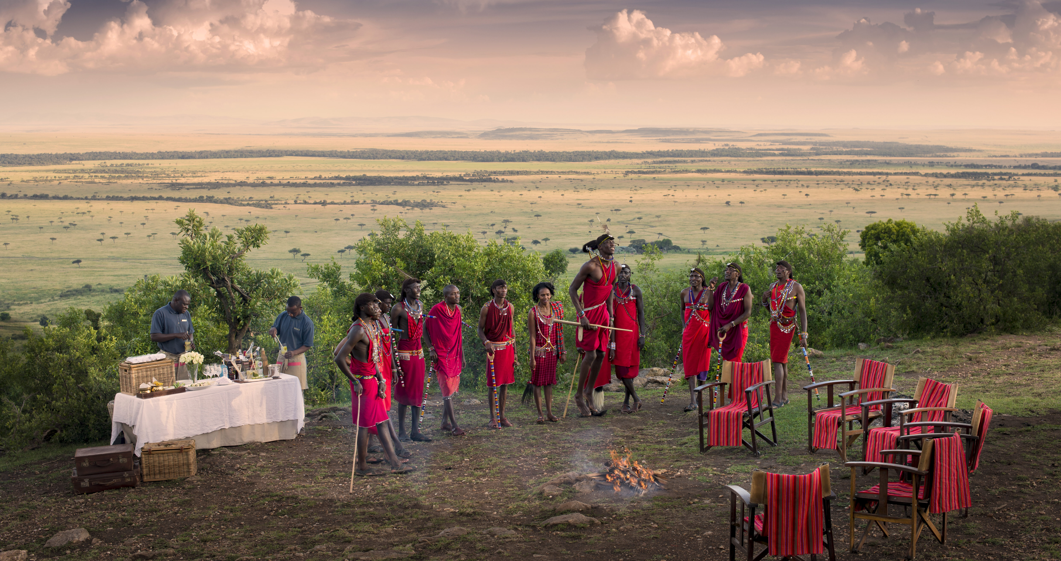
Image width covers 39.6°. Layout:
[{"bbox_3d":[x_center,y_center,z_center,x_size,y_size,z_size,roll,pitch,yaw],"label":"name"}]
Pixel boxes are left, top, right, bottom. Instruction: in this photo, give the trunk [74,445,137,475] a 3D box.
[{"bbox_3d":[-4.439,1.875,15.342,0.590,0.200,0.410,-4,5,-20],"label":"trunk"}]

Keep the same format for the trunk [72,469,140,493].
[{"bbox_3d":[-4.089,1.921,14.200,0.600,0.165,0.370,-5,7,-17],"label":"trunk"}]

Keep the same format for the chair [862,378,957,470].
[{"bbox_3d":[3.515,1.391,13.714,0.650,0.890,0.630,-2,4,-23],"label":"chair"}]

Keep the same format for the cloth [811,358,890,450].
[{"bbox_3d":[3.358,1.290,15.400,0.640,0.840,0.420,-3,6,-23],"label":"cloth"}]

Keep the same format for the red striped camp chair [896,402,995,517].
[{"bbox_3d":[3.699,1.569,13.124,0.750,0.940,0.630,2,6,16],"label":"red striped camp chair"}]

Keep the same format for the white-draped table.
[{"bbox_3d":[-3.826,1.620,17.572,2.030,0.730,0.800,-6,6,-34],"label":"white-draped table"}]

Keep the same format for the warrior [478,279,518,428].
[{"bbox_3d":[-0.348,0.802,16.435,0.460,1.631,0.340,-3,7,-26],"label":"warrior"}]

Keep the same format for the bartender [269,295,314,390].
[{"bbox_3d":[-2.808,1.014,17.401,0.520,1.630,0.470,3,7,28],"label":"bartender"}]

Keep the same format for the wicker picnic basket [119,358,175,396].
[{"bbox_3d":[-4.444,1.121,17.109,0.530,0.350,0.340,-6,6,-36],"label":"wicker picnic basket"}]

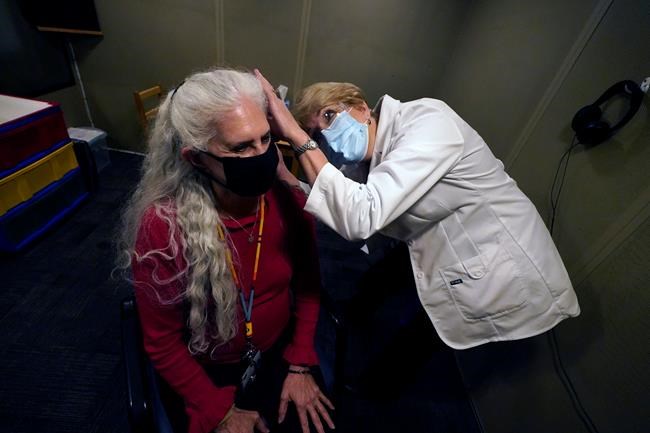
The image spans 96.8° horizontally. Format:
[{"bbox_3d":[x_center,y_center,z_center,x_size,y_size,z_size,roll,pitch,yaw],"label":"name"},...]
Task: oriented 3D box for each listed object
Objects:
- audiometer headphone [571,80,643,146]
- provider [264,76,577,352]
[{"bbox_3d":[0.910,-0.335,0.930,0.075,0.185,0.140,9,49,-6],"label":"audiometer headphone"},{"bbox_3d":[0.226,0.244,1.045,0.950,1.310,0.560,9,34,-6],"label":"provider"}]

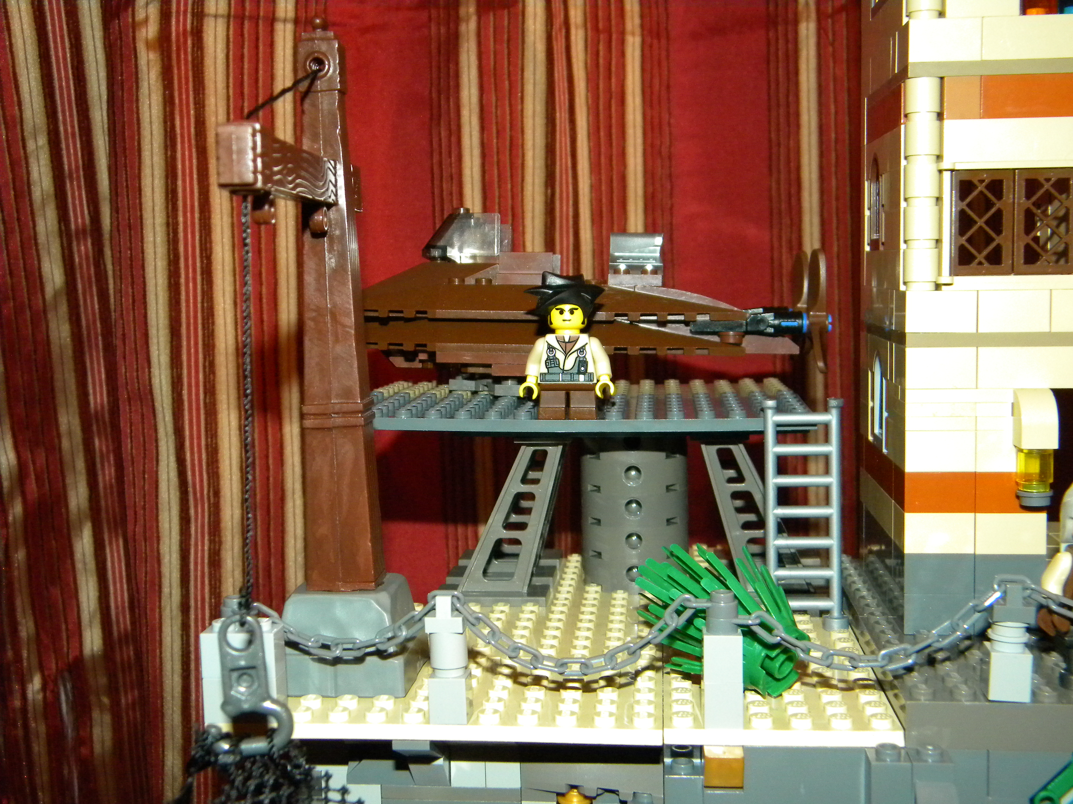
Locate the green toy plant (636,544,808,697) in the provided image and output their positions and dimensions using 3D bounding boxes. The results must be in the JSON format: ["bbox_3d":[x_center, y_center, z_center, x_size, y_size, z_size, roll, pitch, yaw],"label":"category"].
[{"bbox_3d":[0.048,0.054,0.297,0.034,0.032,0.034,-4,19,-28],"label":"green toy plant"}]

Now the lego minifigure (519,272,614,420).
[{"bbox_3d":[0.008,-0.015,0.345,0.025,0.040,0.018,-1,5,5],"label":"lego minifigure"}]

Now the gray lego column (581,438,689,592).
[{"bbox_3d":[0.029,0.031,0.383,0.032,0.048,0.032,-1,5,5],"label":"gray lego column"}]

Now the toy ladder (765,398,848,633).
[{"bbox_3d":[0.069,0.029,0.326,0.022,0.060,0.006,-1,5,5],"label":"toy ladder"}]

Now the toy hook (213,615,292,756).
[{"bbox_3d":[-0.056,0.056,0.249,0.015,0.028,0.005,-7,5,-11],"label":"toy hook"}]

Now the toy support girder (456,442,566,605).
[{"bbox_3d":[-0.006,0.033,0.370,0.029,0.043,0.026,-1,5,5],"label":"toy support girder"}]

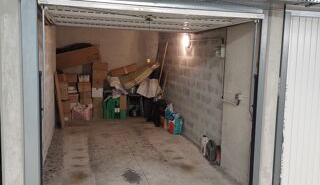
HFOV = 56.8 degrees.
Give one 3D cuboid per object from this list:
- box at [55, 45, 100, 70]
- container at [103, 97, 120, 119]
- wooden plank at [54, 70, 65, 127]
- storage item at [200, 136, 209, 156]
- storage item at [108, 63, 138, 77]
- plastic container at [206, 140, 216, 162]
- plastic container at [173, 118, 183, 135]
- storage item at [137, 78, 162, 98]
[{"bbox_3d":[-1.966,-0.852,7.188,1.000,0.360,0.420,-12,9,-13],"label":"box"},{"bbox_3d":[-1.256,0.400,7.674,0.420,0.540,0.400,0,6,-15],"label":"container"},{"bbox_3d":[-2.253,0.153,6.655,0.050,1.220,0.500,-7,8,-14],"label":"wooden plank"},{"bbox_3d":[0.752,0.905,4.952,0.105,0.340,0.145,0,6,-15],"label":"storage item"},{"bbox_3d":[-0.982,-0.579,7.738,0.700,0.160,0.270,-16,10,-12],"label":"storage item"},{"bbox_3d":[0.828,0.931,4.767,0.120,0.320,0.150,0,6,-15],"label":"plastic container"},{"bbox_3d":[0.392,0.724,6.324,0.160,0.325,0.180,0,6,-15],"label":"plastic container"},{"bbox_3d":[-0.268,-0.130,7.354,0.580,0.440,0.420,0,6,-15],"label":"storage item"}]

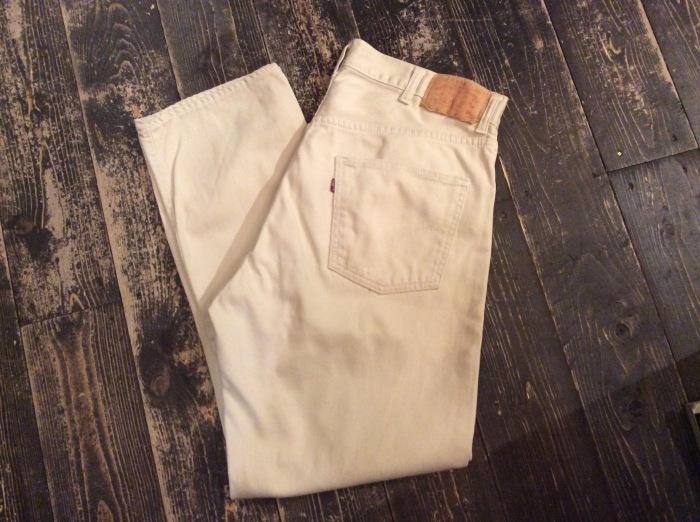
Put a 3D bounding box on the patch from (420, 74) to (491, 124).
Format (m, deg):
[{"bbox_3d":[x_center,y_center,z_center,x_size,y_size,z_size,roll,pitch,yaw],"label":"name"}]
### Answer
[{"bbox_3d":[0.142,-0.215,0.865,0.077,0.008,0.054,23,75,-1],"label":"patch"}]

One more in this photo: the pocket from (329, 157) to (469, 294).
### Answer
[{"bbox_3d":[0.054,-0.036,0.828,0.176,0.012,0.167,11,79,0],"label":"pocket"}]

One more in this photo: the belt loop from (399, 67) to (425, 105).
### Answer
[{"bbox_3d":[0.083,-0.233,0.863,0.016,0.008,0.054,22,75,2],"label":"belt loop"}]

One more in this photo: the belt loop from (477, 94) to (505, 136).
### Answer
[{"bbox_3d":[0.188,-0.197,0.868,0.017,0.008,0.055,23,74,-5],"label":"belt loop"}]

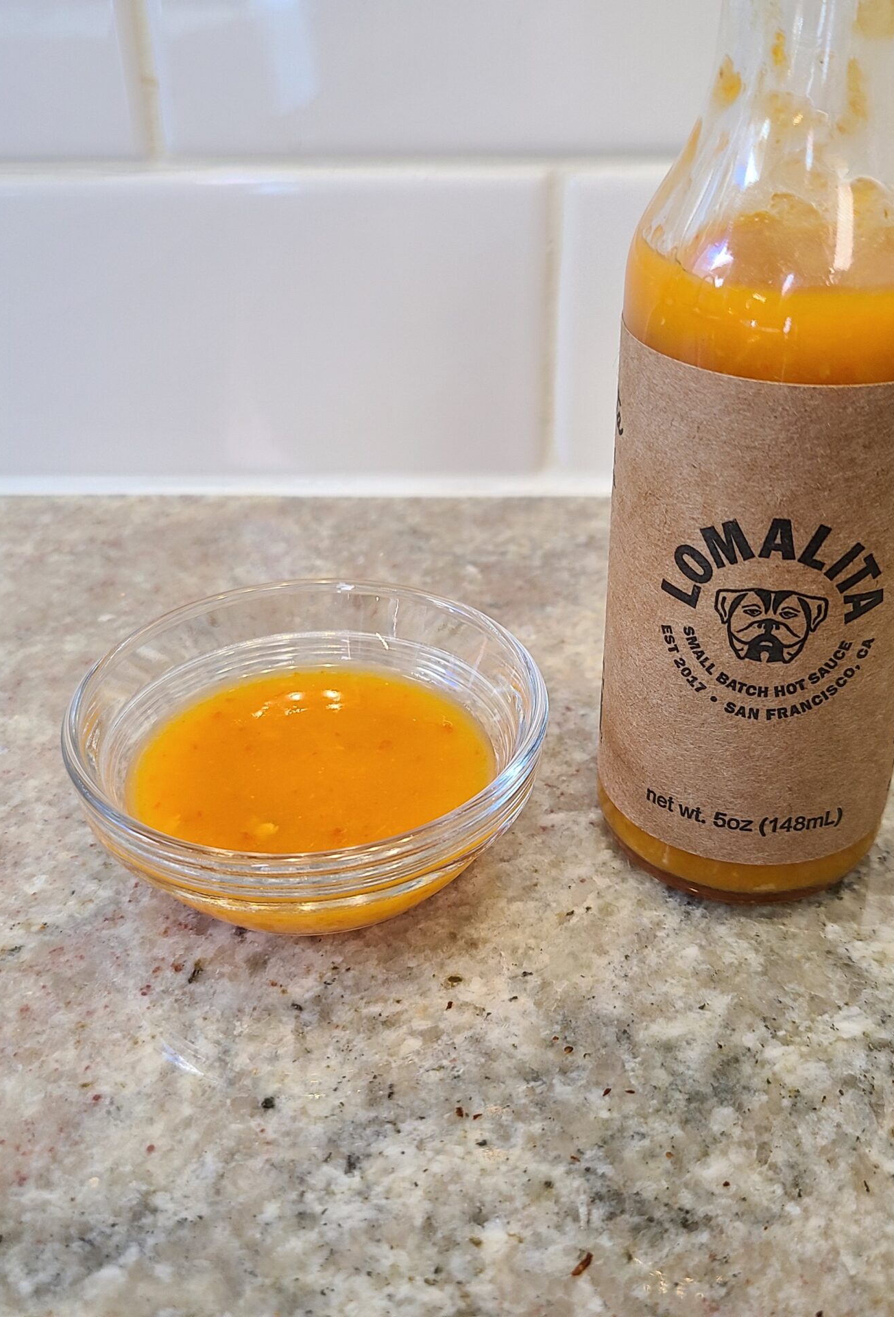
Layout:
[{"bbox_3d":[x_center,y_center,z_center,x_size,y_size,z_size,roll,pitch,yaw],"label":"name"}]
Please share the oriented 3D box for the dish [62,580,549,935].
[{"bbox_3d":[-0.021,0.018,0.205,0.072,0.030,0.072,0,31,2],"label":"dish"}]

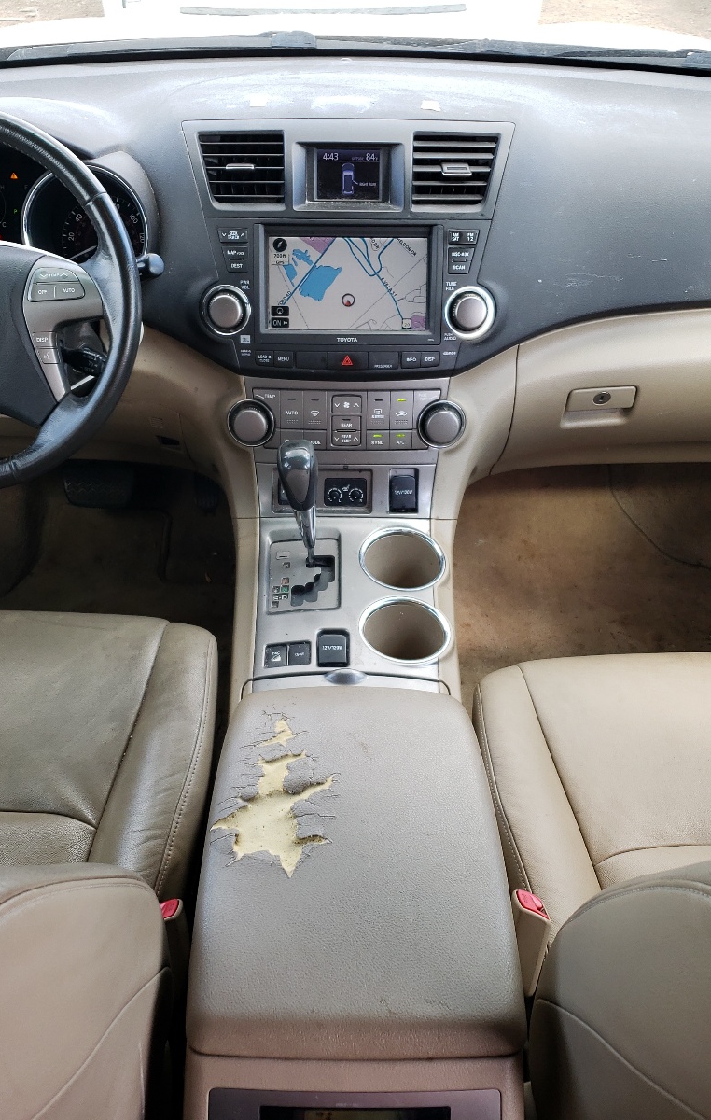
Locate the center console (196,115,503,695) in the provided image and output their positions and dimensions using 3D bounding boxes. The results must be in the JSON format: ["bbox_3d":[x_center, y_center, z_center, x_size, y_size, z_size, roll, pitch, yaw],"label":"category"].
[{"bbox_3d":[-0.005,-0.173,1.162,0.350,0.460,0.520,0,31,0],"label":"center console"}]

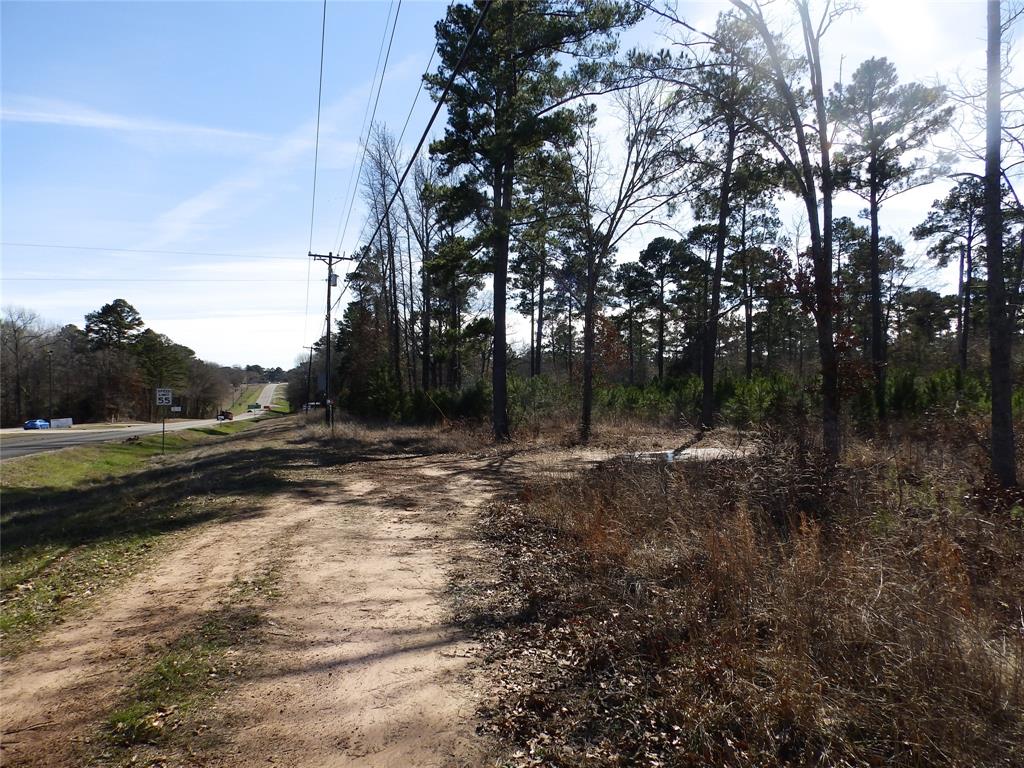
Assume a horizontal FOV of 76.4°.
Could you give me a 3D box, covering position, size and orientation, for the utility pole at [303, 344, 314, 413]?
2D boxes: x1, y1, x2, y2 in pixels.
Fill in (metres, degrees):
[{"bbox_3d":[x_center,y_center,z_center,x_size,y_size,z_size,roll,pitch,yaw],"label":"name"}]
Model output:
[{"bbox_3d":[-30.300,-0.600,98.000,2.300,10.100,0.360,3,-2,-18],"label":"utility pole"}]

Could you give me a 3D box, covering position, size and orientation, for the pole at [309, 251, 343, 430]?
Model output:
[{"bbox_3d":[-10.460,-2.500,37.500,2.350,10.200,0.420,1,-2,-18],"label":"pole"}]

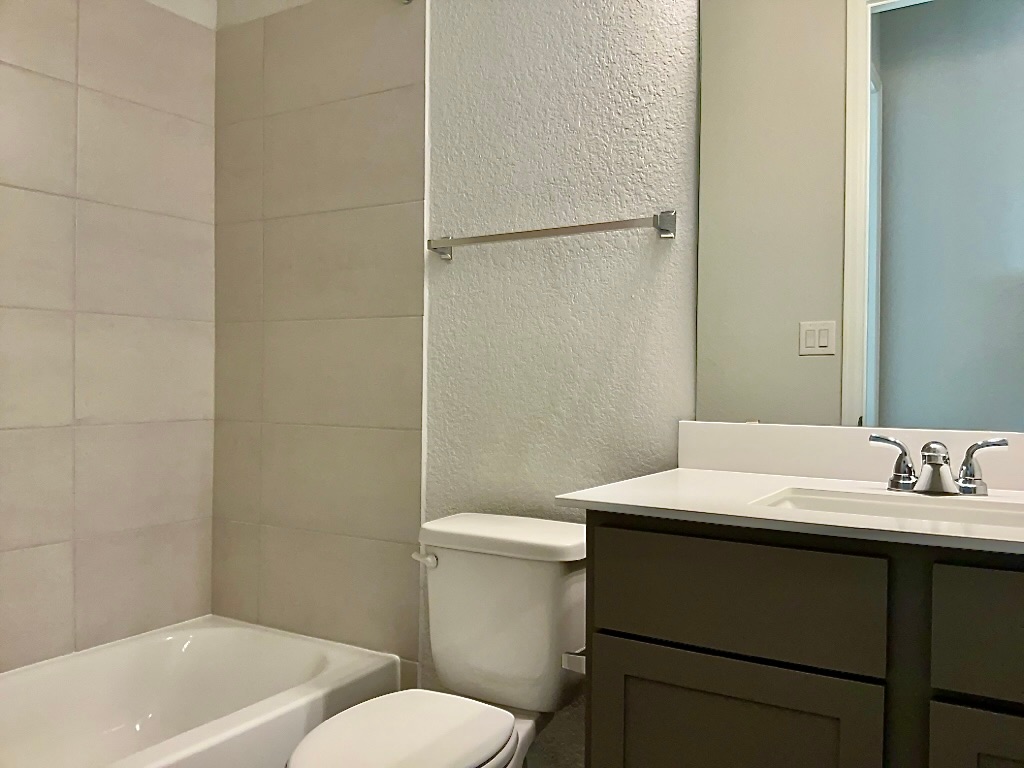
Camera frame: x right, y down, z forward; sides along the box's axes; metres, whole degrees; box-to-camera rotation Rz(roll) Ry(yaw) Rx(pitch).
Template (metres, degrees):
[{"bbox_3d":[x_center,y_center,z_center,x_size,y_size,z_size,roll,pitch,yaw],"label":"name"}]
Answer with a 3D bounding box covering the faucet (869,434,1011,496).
[{"bbox_3d":[0.732,0.143,1.380,0.213,0.097,0.138,1,1,31],"label":"faucet"}]

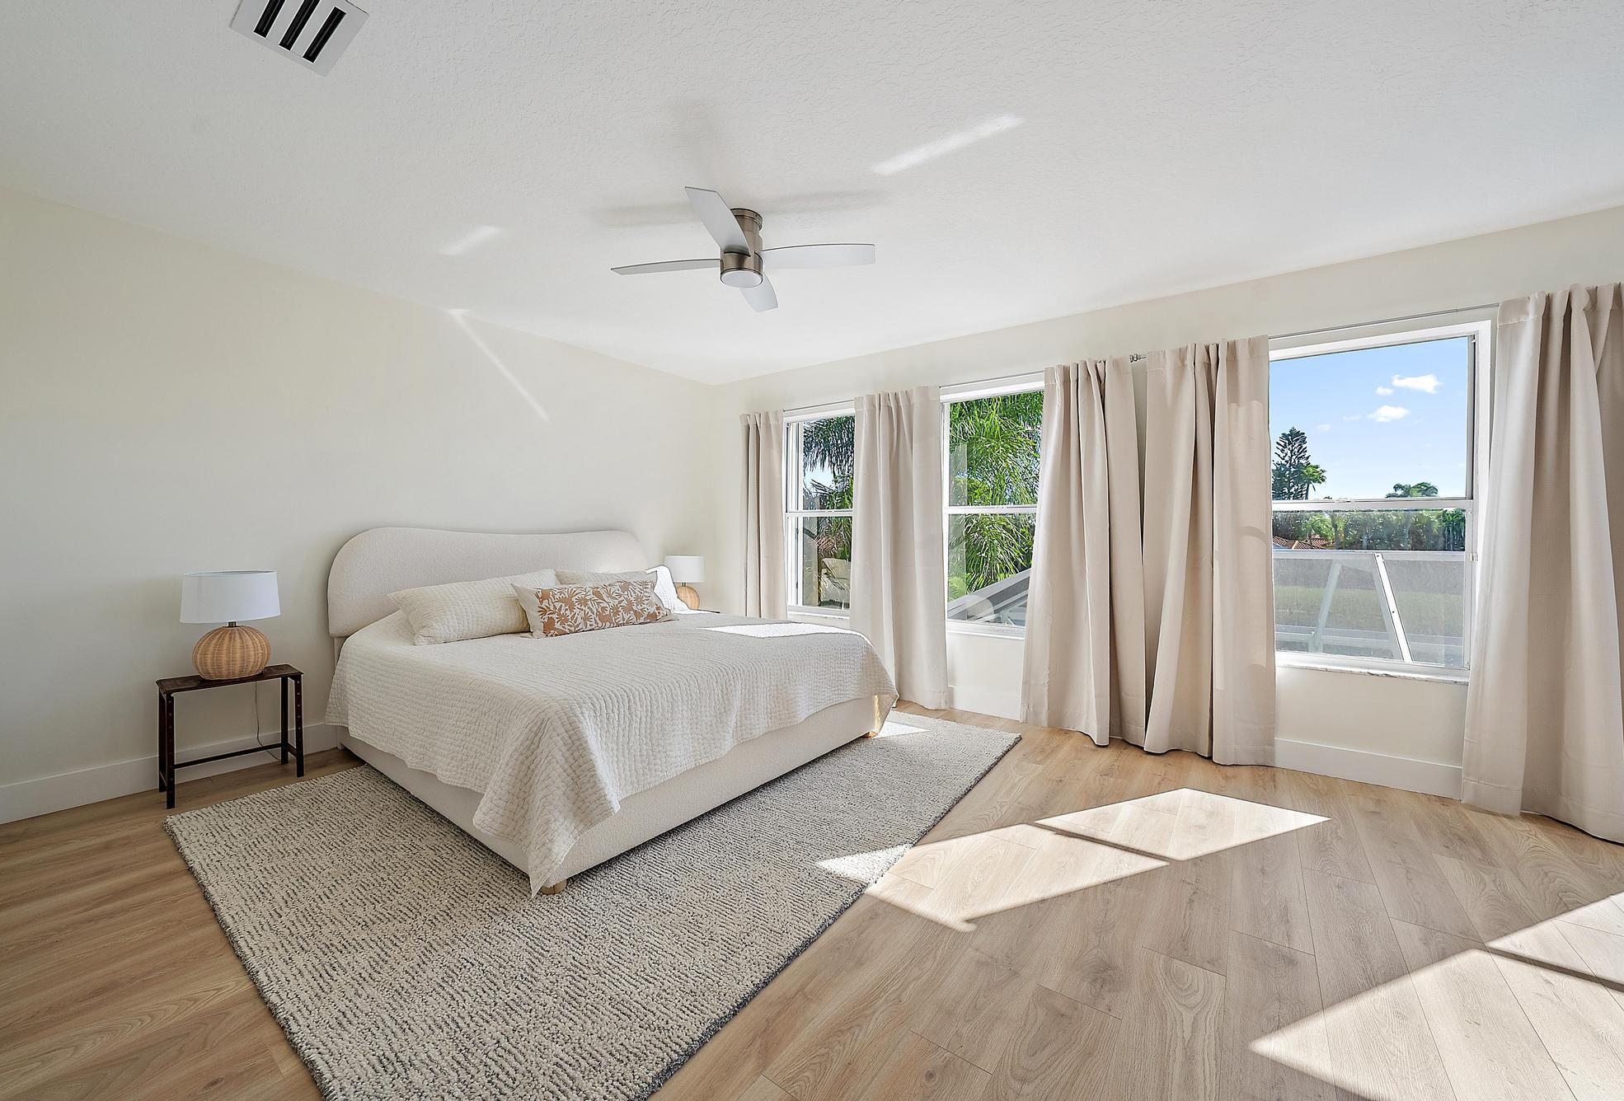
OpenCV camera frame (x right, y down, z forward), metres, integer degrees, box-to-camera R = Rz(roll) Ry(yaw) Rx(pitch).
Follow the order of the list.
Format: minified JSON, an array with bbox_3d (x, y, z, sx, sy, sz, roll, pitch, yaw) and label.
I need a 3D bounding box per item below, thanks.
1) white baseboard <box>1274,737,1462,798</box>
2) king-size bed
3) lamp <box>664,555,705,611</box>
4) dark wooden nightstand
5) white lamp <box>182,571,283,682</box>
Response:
[{"bbox_3d":[2.613,1.034,2.831,0.667,0.145,0.025,1,2,36],"label":"white baseboard"},{"bbox_3d":[-1.088,0.481,3.370,2.270,1.198,2.130,1,2,37],"label":"king-size bed"},{"bbox_3d":[-1.063,0.295,5.042,0.328,0.487,0.328,0,2,0],"label":"lamp"},{"bbox_3d":[-2.705,0.847,2.786,0.309,0.501,0.466,1,2,36],"label":"dark wooden nightstand"},{"bbox_3d":[-2.714,0.352,2.789,0.328,0.487,0.328,1,2,36],"label":"white lamp"}]

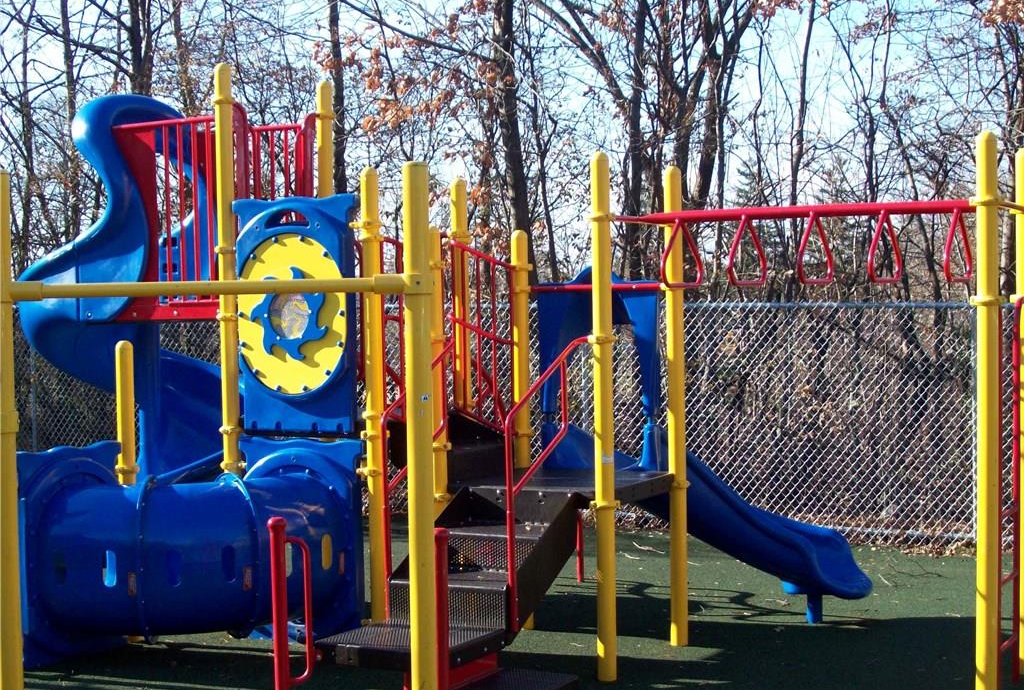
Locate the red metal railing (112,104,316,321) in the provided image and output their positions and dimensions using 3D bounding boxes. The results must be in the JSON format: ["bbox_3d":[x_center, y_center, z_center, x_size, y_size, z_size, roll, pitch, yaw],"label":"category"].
[{"bbox_3d":[-1.642,-0.721,9.366,0.860,1.150,0.930,0,2,28],"label":"red metal railing"}]

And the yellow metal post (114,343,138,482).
[{"bbox_3d":[-2.022,0.790,8.724,0.090,1.647,0.090,0,2,28],"label":"yellow metal post"}]

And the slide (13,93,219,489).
[{"bbox_3d":[-2.193,0.046,10.163,1.950,3.080,1.650,0,2,28],"label":"slide"}]

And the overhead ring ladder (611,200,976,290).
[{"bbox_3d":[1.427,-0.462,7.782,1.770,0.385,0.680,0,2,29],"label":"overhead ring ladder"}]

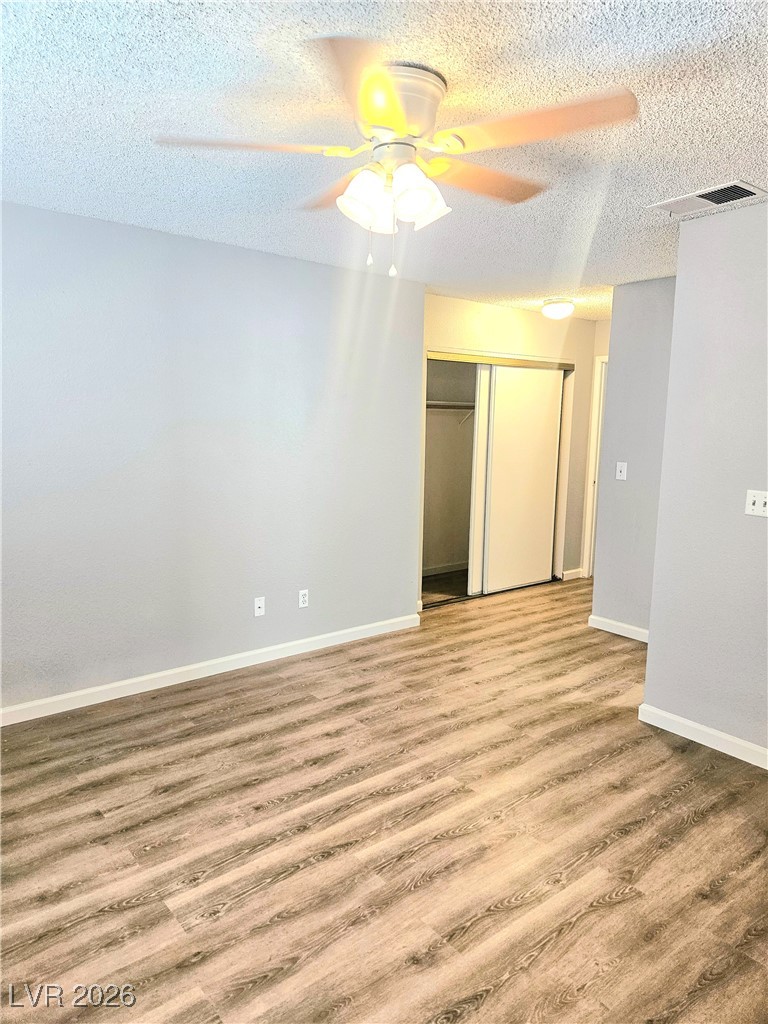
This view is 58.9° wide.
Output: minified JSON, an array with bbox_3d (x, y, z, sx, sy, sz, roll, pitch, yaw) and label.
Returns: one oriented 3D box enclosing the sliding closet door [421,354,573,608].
[{"bbox_3d":[1.027,-0.292,5.950,1.860,2.020,0.100,-5,10,-38],"label":"sliding closet door"}]

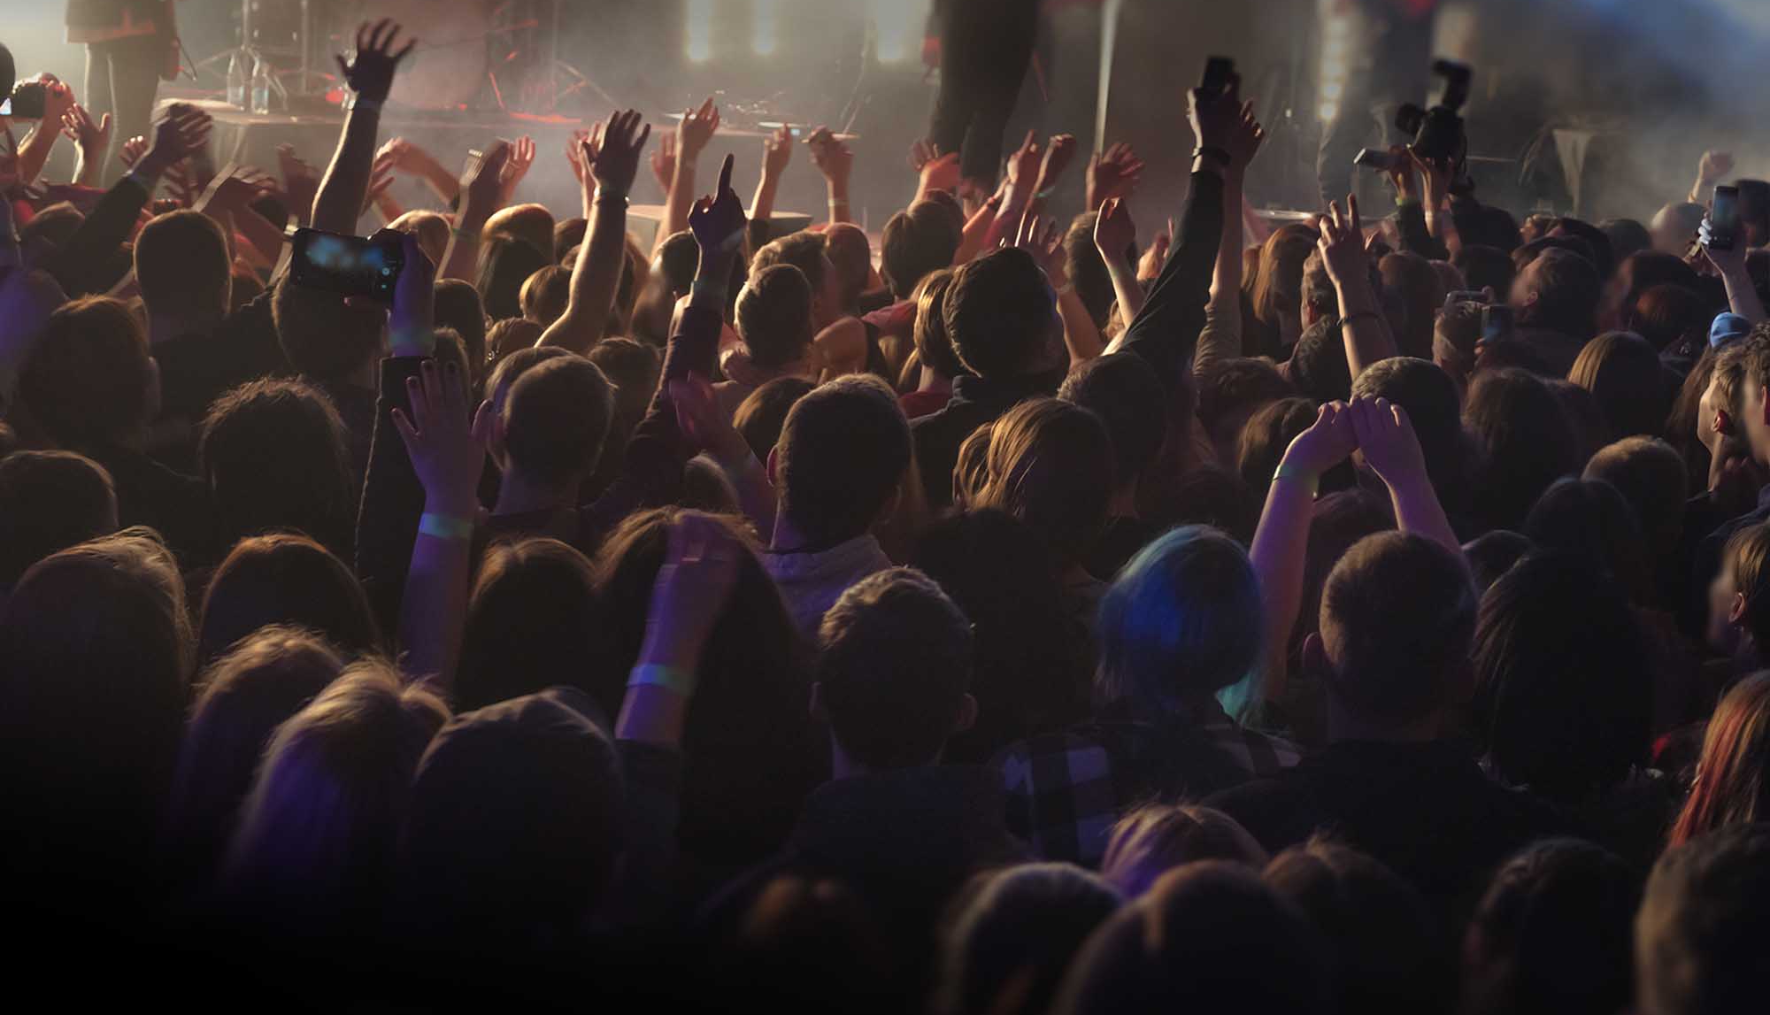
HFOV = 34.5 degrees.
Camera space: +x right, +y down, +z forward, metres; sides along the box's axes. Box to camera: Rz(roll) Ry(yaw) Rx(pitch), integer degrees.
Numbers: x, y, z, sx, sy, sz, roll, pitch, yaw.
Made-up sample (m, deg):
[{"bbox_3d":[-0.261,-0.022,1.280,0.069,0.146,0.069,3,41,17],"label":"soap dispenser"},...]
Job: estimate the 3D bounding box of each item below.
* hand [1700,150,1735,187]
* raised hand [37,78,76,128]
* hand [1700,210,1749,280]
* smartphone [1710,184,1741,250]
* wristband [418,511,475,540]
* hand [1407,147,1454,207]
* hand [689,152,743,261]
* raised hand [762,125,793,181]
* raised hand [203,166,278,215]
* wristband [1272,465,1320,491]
[{"bbox_3d":[2.773,-1.129,9.500,0.100,0.110,0.085,10,9,-2],"label":"hand"},{"bbox_3d":[-1.946,-0.949,6.700,0.088,0.115,0.090,5,11,-1],"label":"raised hand"},{"bbox_3d":[1.942,-0.606,6.600,0.100,0.145,0.080,-9,6,0],"label":"hand"},{"bbox_3d":[1.888,-0.650,6.400,0.071,0.143,0.009,0,4,-25],"label":"smartphone"},{"bbox_3d":[-0.538,0.022,3.500,0.062,0.025,0.050,7,9,-1],"label":"wristband"},{"bbox_3d":[1.396,-0.846,7.300,0.110,0.155,0.090,-6,6,0],"label":"hand"},{"bbox_3d":[-0.266,-0.474,4.500,0.085,0.170,0.075,6,6,0],"label":"hand"},{"bbox_3d":[-0.334,-1.107,8.900,0.080,0.170,0.070,12,-1,-2],"label":"raised hand"},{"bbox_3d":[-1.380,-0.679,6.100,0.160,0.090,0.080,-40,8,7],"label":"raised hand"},{"bbox_3d":[0.540,-0.039,3.750,0.060,0.024,0.050,23,-6,5],"label":"wristband"}]

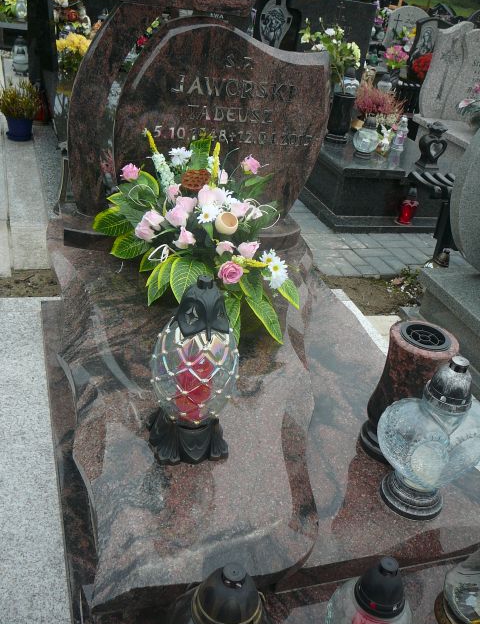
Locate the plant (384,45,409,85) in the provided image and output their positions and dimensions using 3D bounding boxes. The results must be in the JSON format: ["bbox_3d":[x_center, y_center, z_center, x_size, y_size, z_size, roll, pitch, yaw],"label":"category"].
[{"bbox_3d":[1.548,-2.443,6.400,0.240,0.380,0.220,-2,30,-19],"label":"plant"}]

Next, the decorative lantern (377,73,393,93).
[{"bbox_3d":[1.284,-2.026,5.750,0.135,0.210,0.115,1,29,-14],"label":"decorative lantern"}]

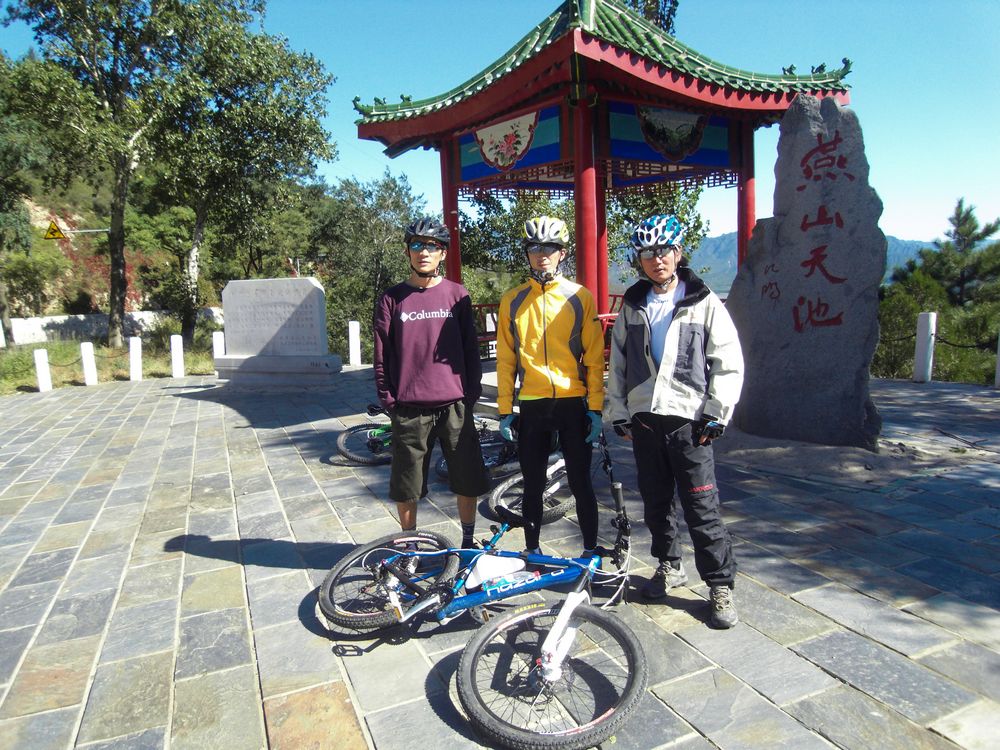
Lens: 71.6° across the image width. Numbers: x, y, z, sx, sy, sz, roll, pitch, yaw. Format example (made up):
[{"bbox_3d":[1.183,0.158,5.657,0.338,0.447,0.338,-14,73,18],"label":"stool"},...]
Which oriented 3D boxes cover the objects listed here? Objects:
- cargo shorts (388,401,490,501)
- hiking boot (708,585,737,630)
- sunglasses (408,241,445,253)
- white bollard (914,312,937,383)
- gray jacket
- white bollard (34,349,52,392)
[{"bbox_3d":[-0.318,0.397,3.647,0.510,0.530,0.290,-1,6,0],"label":"cargo shorts"},{"bbox_3d":[0.972,0.987,3.056,0.110,0.125,0.290,0,7,11],"label":"hiking boot"},{"bbox_3d":[-0.361,-0.639,3.449,0.145,0.050,0.150,0,7,12],"label":"sunglasses"},{"bbox_3d":[5.550,-0.359,9.050,0.200,0.890,0.200,1,8,30],"label":"white bollard"},{"bbox_3d":[0.760,-0.125,3.000,0.560,0.660,0.320,0,7,21],"label":"gray jacket"},{"bbox_3d":[-8.550,-0.084,13.000,0.200,0.820,0.200,-7,8,-30],"label":"white bollard"}]

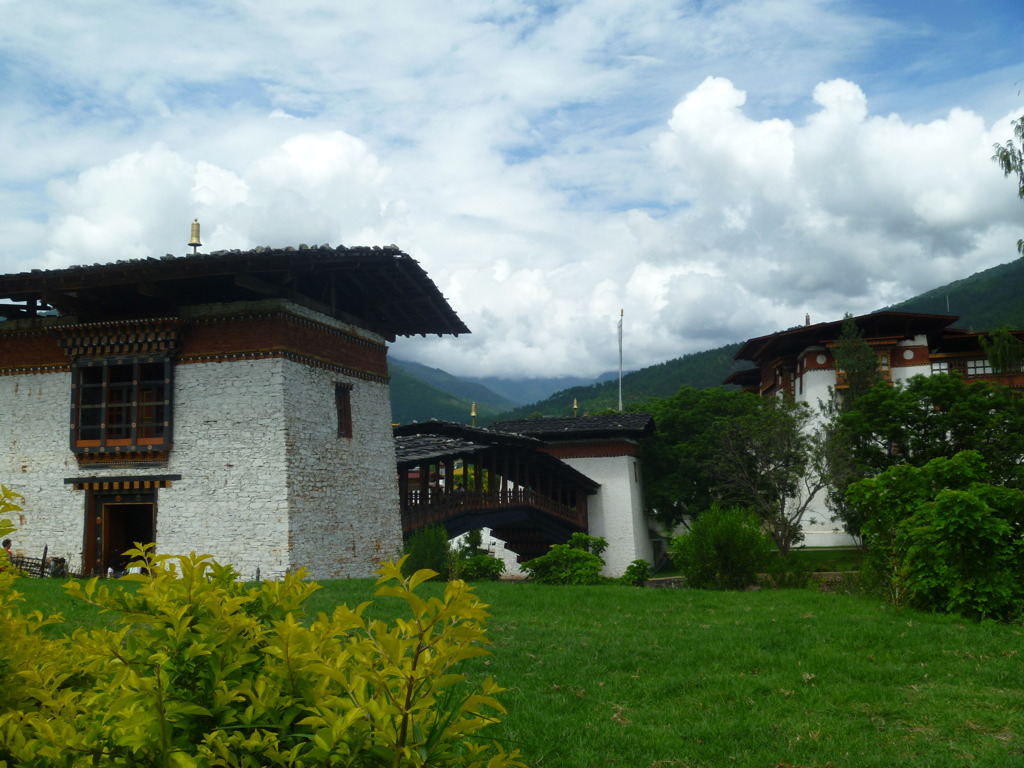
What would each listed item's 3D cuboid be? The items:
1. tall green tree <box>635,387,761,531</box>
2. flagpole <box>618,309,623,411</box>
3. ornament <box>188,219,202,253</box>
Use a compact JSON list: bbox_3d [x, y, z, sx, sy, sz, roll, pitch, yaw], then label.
[{"bbox_3d":[20.424,9.194,114.000,14.000,18.000,13.500,-3,-7,16],"label":"tall green tree"},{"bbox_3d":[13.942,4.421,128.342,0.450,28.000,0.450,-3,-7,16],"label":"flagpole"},{"bbox_3d":[-12.839,-5.963,42.000,0.570,1.500,0.570,-3,-7,16],"label":"ornament"}]

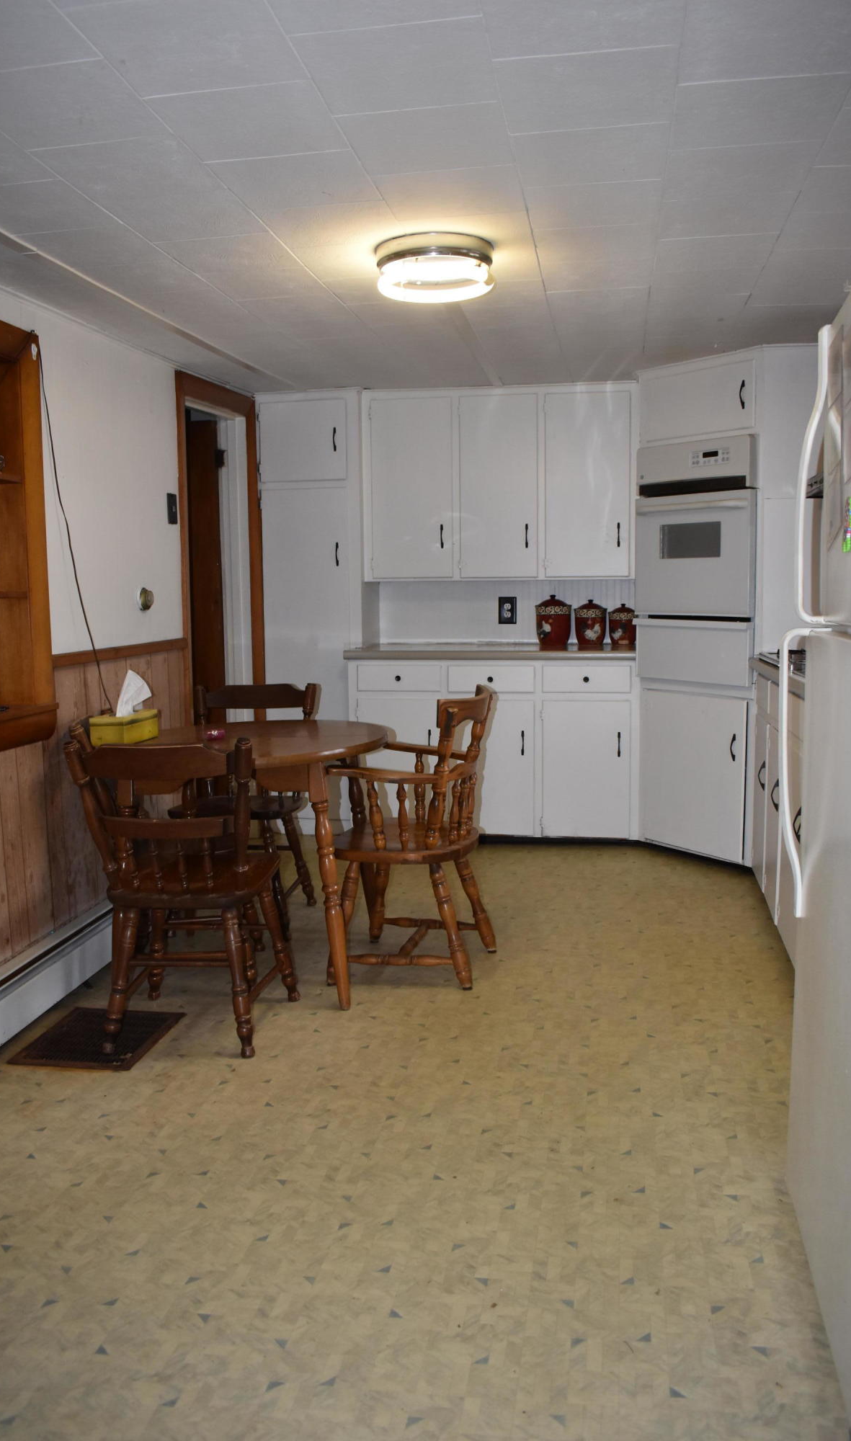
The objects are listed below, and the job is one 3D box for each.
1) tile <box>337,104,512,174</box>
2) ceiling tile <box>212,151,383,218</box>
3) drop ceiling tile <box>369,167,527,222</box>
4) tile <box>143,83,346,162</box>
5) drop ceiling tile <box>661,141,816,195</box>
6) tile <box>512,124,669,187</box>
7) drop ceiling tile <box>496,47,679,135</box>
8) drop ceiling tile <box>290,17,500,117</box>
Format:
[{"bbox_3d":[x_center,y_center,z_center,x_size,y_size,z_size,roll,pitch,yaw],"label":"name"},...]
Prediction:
[{"bbox_3d":[0.009,-1.147,2.125,0.307,0.015,0.304,0,7,10],"label":"tile"},{"bbox_3d":[-0.272,-1.170,2.332,0.312,0.020,0.307,1,8,10],"label":"ceiling tile"},{"bbox_3d":[0.060,-1.185,2.419,0.307,0.015,0.304,0,7,10],"label":"drop ceiling tile"},{"bbox_3d":[-0.322,-1.129,2.036,0.307,0.015,0.304,0,7,10],"label":"tile"},{"bbox_3d":[0.679,-1.202,2.351,0.313,0.020,0.303,0,7,10],"label":"drop ceiling tile"},{"bbox_3d":[0.344,-1.181,2.246,0.313,0.020,0.303,0,7,10],"label":"tile"},{"bbox_3d":[0.289,-1.127,1.929,0.307,0.015,0.304,0,7,10],"label":"drop ceiling tile"},{"bbox_3d":[-0.043,-1.121,1.849,0.313,0.020,0.303,0,7,10],"label":"drop ceiling tile"}]

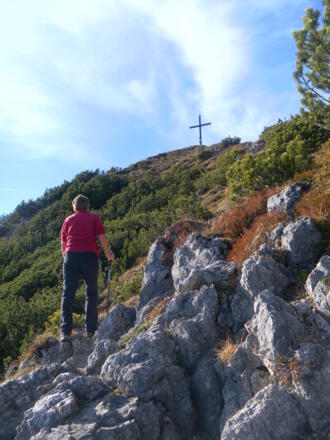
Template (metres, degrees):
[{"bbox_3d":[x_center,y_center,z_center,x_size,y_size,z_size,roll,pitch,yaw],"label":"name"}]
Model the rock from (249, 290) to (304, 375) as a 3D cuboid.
[{"bbox_3d":[1.002,1.002,4.000,0.470,0.700,0.500,0,-10,0],"label":"rock"}]

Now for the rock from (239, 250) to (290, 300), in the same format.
[{"bbox_3d":[1.062,0.593,4.750,0.530,0.520,0.500,0,-10,0],"label":"rock"}]

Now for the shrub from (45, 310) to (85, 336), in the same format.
[{"bbox_3d":[-1.286,1.338,5.750,0.520,0.340,0.450,0,-10,0],"label":"shrub"}]

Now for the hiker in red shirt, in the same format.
[{"bbox_3d":[-0.926,0.572,5.250,0.620,1.720,0.420,0,-10,0],"label":"hiker in red shirt"}]

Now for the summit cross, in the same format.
[{"bbox_3d":[4.720,-12.070,60.000,3.200,4.200,0.250,-5,-11,29],"label":"summit cross"}]

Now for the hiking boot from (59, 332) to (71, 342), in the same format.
[{"bbox_3d":[-1.146,1.347,5.100,0.110,0.130,0.290,1,-10,-6],"label":"hiking boot"}]

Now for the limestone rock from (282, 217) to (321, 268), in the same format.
[{"bbox_3d":[1.675,0.278,5.500,0.480,0.620,0.500,0,-10,0],"label":"limestone rock"}]

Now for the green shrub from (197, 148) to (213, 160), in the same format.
[{"bbox_3d":[4.972,-8.245,56.000,1.900,1.400,1.700,0,-10,0],"label":"green shrub"}]

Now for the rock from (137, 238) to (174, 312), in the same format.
[{"bbox_3d":[-0.120,0.699,5.600,0.460,0.900,0.500,0,-10,0],"label":"rock"}]

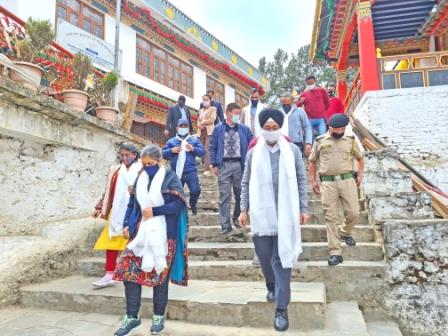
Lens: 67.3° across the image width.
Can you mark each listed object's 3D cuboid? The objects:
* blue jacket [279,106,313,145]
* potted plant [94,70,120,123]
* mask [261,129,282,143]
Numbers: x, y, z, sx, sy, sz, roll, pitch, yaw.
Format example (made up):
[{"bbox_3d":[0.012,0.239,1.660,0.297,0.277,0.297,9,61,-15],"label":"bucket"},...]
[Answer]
[{"bbox_3d":[1.003,-0.617,5.000,0.620,0.620,0.320,-2,-7,8],"label":"blue jacket"},{"bbox_3d":[-1.659,-0.995,4.750,0.340,0.740,0.340,-1,-7,0],"label":"potted plant"},{"bbox_3d":[0.381,-0.261,2.700,0.170,0.115,0.110,-2,3,6],"label":"mask"}]

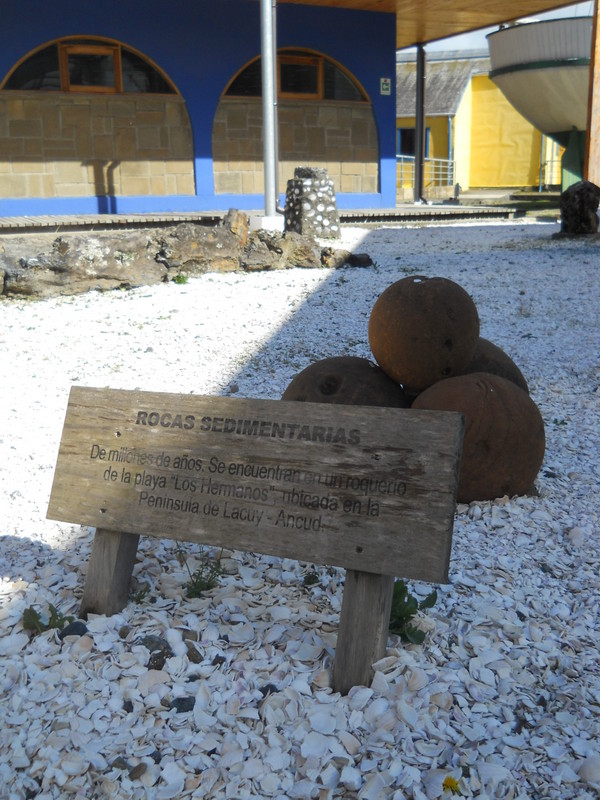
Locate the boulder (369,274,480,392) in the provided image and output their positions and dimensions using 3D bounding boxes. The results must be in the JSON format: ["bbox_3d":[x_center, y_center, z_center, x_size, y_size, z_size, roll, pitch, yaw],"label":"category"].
[{"bbox_3d":[0.414,-0.215,2.850,0.370,0.385,0.370,-1,14,0],"label":"boulder"}]

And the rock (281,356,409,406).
[{"bbox_3d":[0.151,0.074,2.800,0.445,0.420,0.445,-1,14,0],"label":"rock"}]

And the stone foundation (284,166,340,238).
[{"bbox_3d":[0.161,-2.528,11.000,0.540,0.820,0.540,-8,15,-25],"label":"stone foundation"}]

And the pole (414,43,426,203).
[{"bbox_3d":[2.617,-6.003,18.600,0.180,3.280,0.180,-8,15,-25],"label":"pole"}]

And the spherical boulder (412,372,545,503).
[{"bbox_3d":[0.568,0.124,2.720,0.420,0.405,0.420,-1,14,0],"label":"spherical boulder"}]

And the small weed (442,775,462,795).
[{"bbox_3d":[0.253,0.638,1.420,0.033,0.028,0.030,-1,14,0],"label":"small weed"}]

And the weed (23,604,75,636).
[{"bbox_3d":[-0.577,0.505,1.960,0.108,0.055,0.085,-1,14,0],"label":"weed"}]

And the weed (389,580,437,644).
[{"bbox_3d":[0.244,0.475,1.920,0.125,0.115,0.120,-1,14,0],"label":"weed"}]

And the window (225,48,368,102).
[{"bbox_3d":[-0.024,-5.283,13.900,2.700,0.790,0.120,-8,15,-25],"label":"window"}]

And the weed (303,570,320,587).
[{"bbox_3d":[0.029,0.451,2.160,0.045,0.035,0.040,-1,14,0],"label":"weed"}]

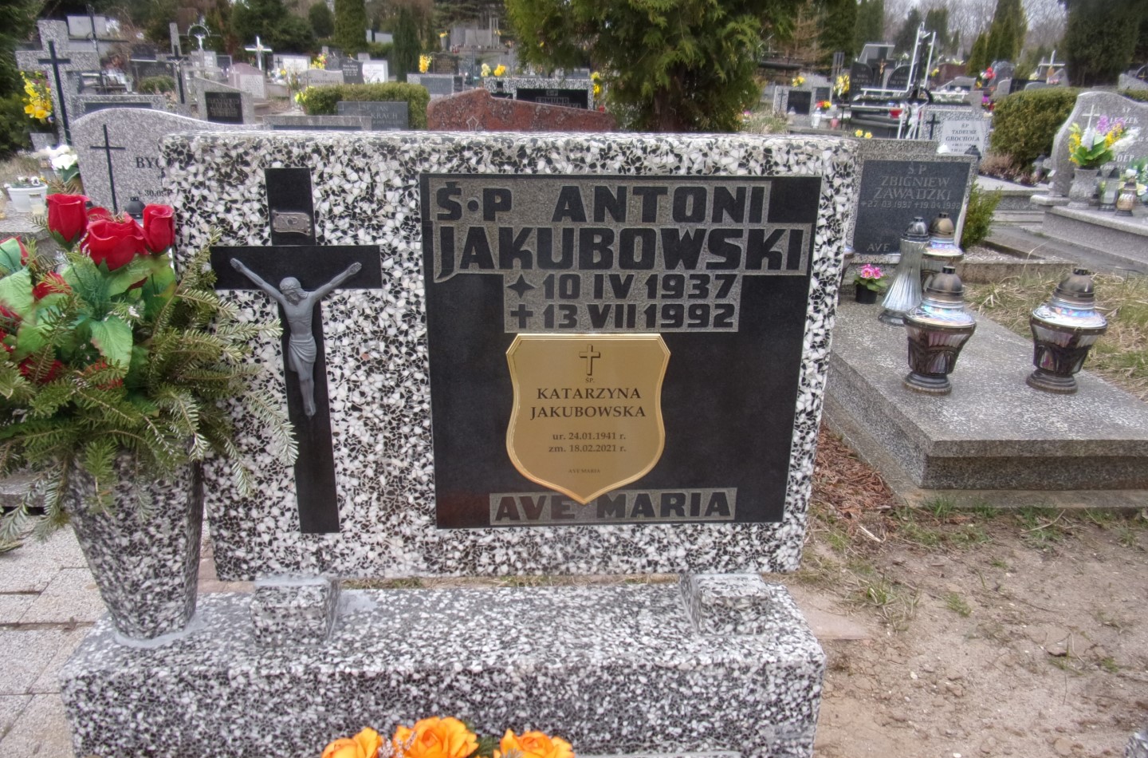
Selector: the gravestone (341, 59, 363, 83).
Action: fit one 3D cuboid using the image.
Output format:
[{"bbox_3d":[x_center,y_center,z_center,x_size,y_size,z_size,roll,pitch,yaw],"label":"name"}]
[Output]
[{"bbox_3d":[-4.768,-6.494,17.125,0.470,0.750,0.100,0,20,-3],"label":"gravestone"}]

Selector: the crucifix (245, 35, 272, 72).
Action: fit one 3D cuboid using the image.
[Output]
[{"bbox_3d":[-6.545,-6.704,16.501,0.567,0.769,0.070,0,20,-3],"label":"crucifix"}]

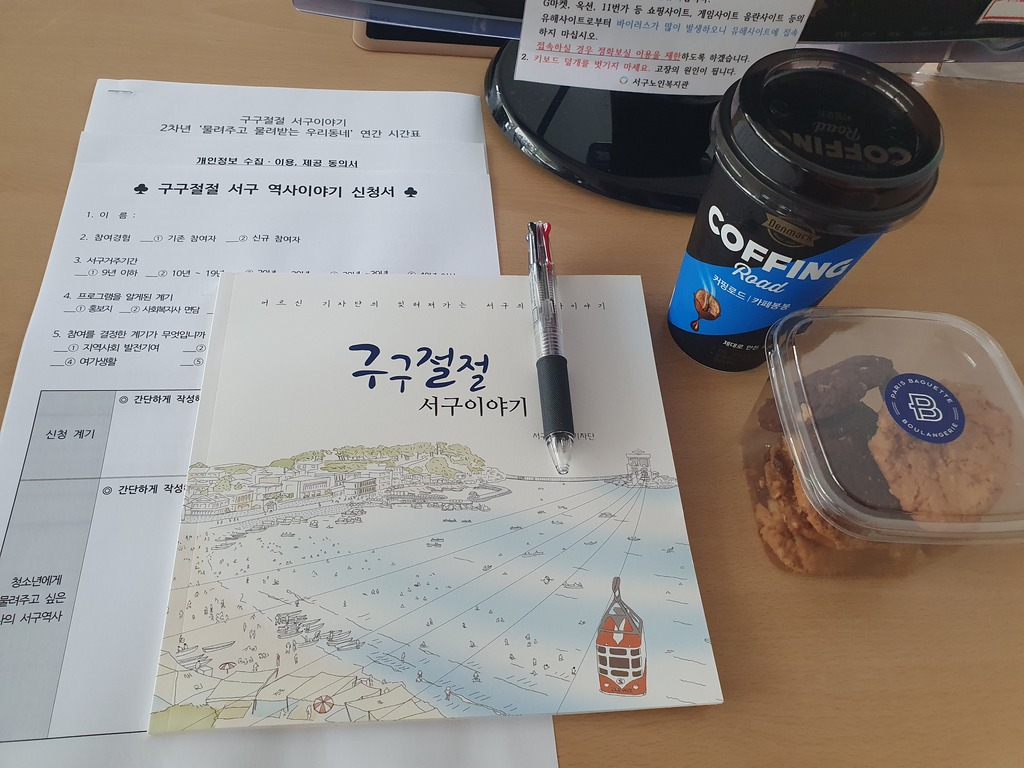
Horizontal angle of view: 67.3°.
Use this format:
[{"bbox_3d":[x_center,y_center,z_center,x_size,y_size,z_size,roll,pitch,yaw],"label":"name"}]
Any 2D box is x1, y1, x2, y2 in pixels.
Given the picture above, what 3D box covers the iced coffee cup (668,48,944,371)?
[{"bbox_3d":[0.110,-0.062,0.325,0.082,0.127,0.082,23,59,8],"label":"iced coffee cup"}]

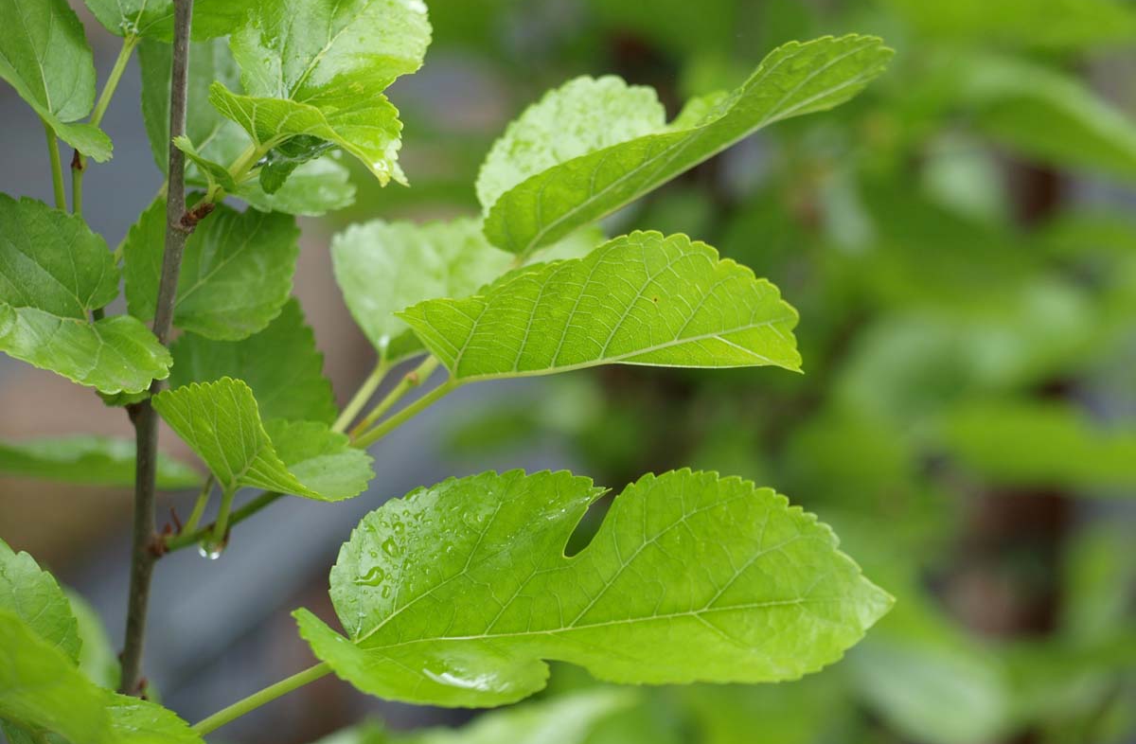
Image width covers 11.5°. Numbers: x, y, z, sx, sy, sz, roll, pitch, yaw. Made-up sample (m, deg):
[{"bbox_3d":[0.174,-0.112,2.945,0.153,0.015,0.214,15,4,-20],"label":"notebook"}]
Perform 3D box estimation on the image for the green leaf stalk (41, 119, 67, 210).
[{"bbox_3d":[-0.110,-0.044,1.210,0.003,0.020,0.004,-8,6,0],"label":"green leaf stalk"}]

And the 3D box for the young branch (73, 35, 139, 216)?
[{"bbox_3d":[-0.100,-0.053,1.215,0.006,0.040,0.007,16,3,0],"label":"young branch"}]

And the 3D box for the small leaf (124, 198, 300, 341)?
[{"bbox_3d":[-0.077,-0.022,1.220,0.038,0.031,0.020,0,6,0],"label":"small leaf"}]

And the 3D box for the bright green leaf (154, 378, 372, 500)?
[{"bbox_3d":[-0.064,0.014,1.180,0.045,0.025,0.028,0,6,0],"label":"bright green leaf"}]

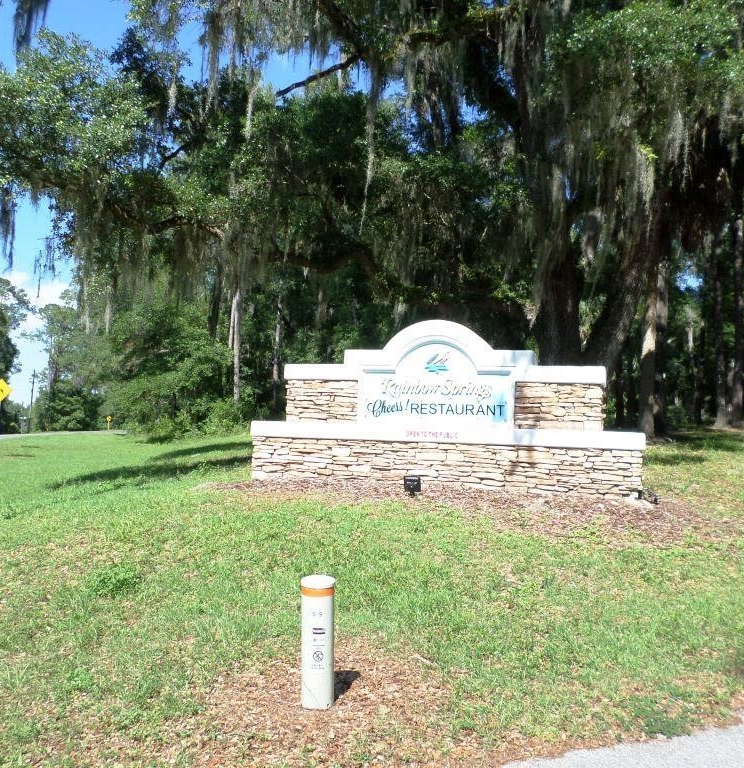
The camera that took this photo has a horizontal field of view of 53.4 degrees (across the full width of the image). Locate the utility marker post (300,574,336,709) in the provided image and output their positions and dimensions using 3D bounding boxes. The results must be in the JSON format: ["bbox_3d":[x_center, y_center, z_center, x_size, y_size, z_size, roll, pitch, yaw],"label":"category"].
[{"bbox_3d":[-0.281,1.357,3.865,0.172,0.636,0.172,2,-3,-3],"label":"utility marker post"}]

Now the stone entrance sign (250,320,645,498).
[{"bbox_3d":[0.997,0.312,10.893,5.638,2.398,0.800,1,-3,16],"label":"stone entrance sign"}]

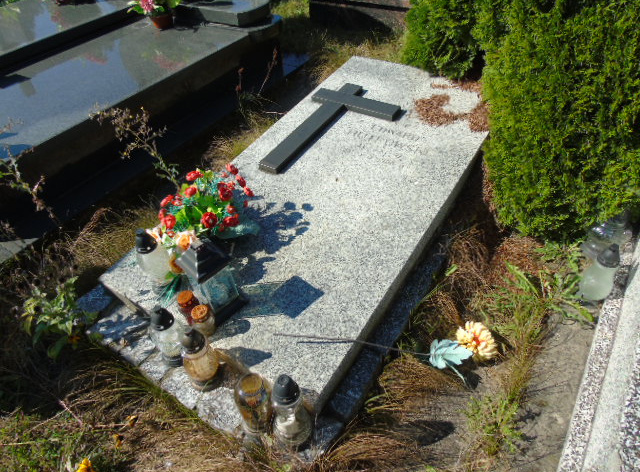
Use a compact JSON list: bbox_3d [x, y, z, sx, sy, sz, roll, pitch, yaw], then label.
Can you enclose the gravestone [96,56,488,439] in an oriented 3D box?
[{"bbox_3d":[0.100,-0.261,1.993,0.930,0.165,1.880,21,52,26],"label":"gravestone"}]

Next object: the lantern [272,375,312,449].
[{"bbox_3d":[-0.079,0.435,1.184,0.105,0.265,0.105,-3,42,3],"label":"lantern"}]

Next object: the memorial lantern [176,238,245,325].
[{"bbox_3d":[-0.331,0.121,1.419,0.132,0.277,0.132,-36,51,-27],"label":"memorial lantern"}]

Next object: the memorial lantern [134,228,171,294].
[{"bbox_3d":[-0.557,0.083,1.504,0.104,0.255,0.104,21,50,26],"label":"memorial lantern"}]

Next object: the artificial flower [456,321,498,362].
[{"bbox_3d":[0.516,0.344,1.513,0.130,0.100,0.125,-20,44,-16],"label":"artificial flower"}]

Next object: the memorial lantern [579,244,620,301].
[{"bbox_3d":[1.000,0.119,1.625,0.113,0.228,0.113,21,48,26],"label":"memorial lantern"}]

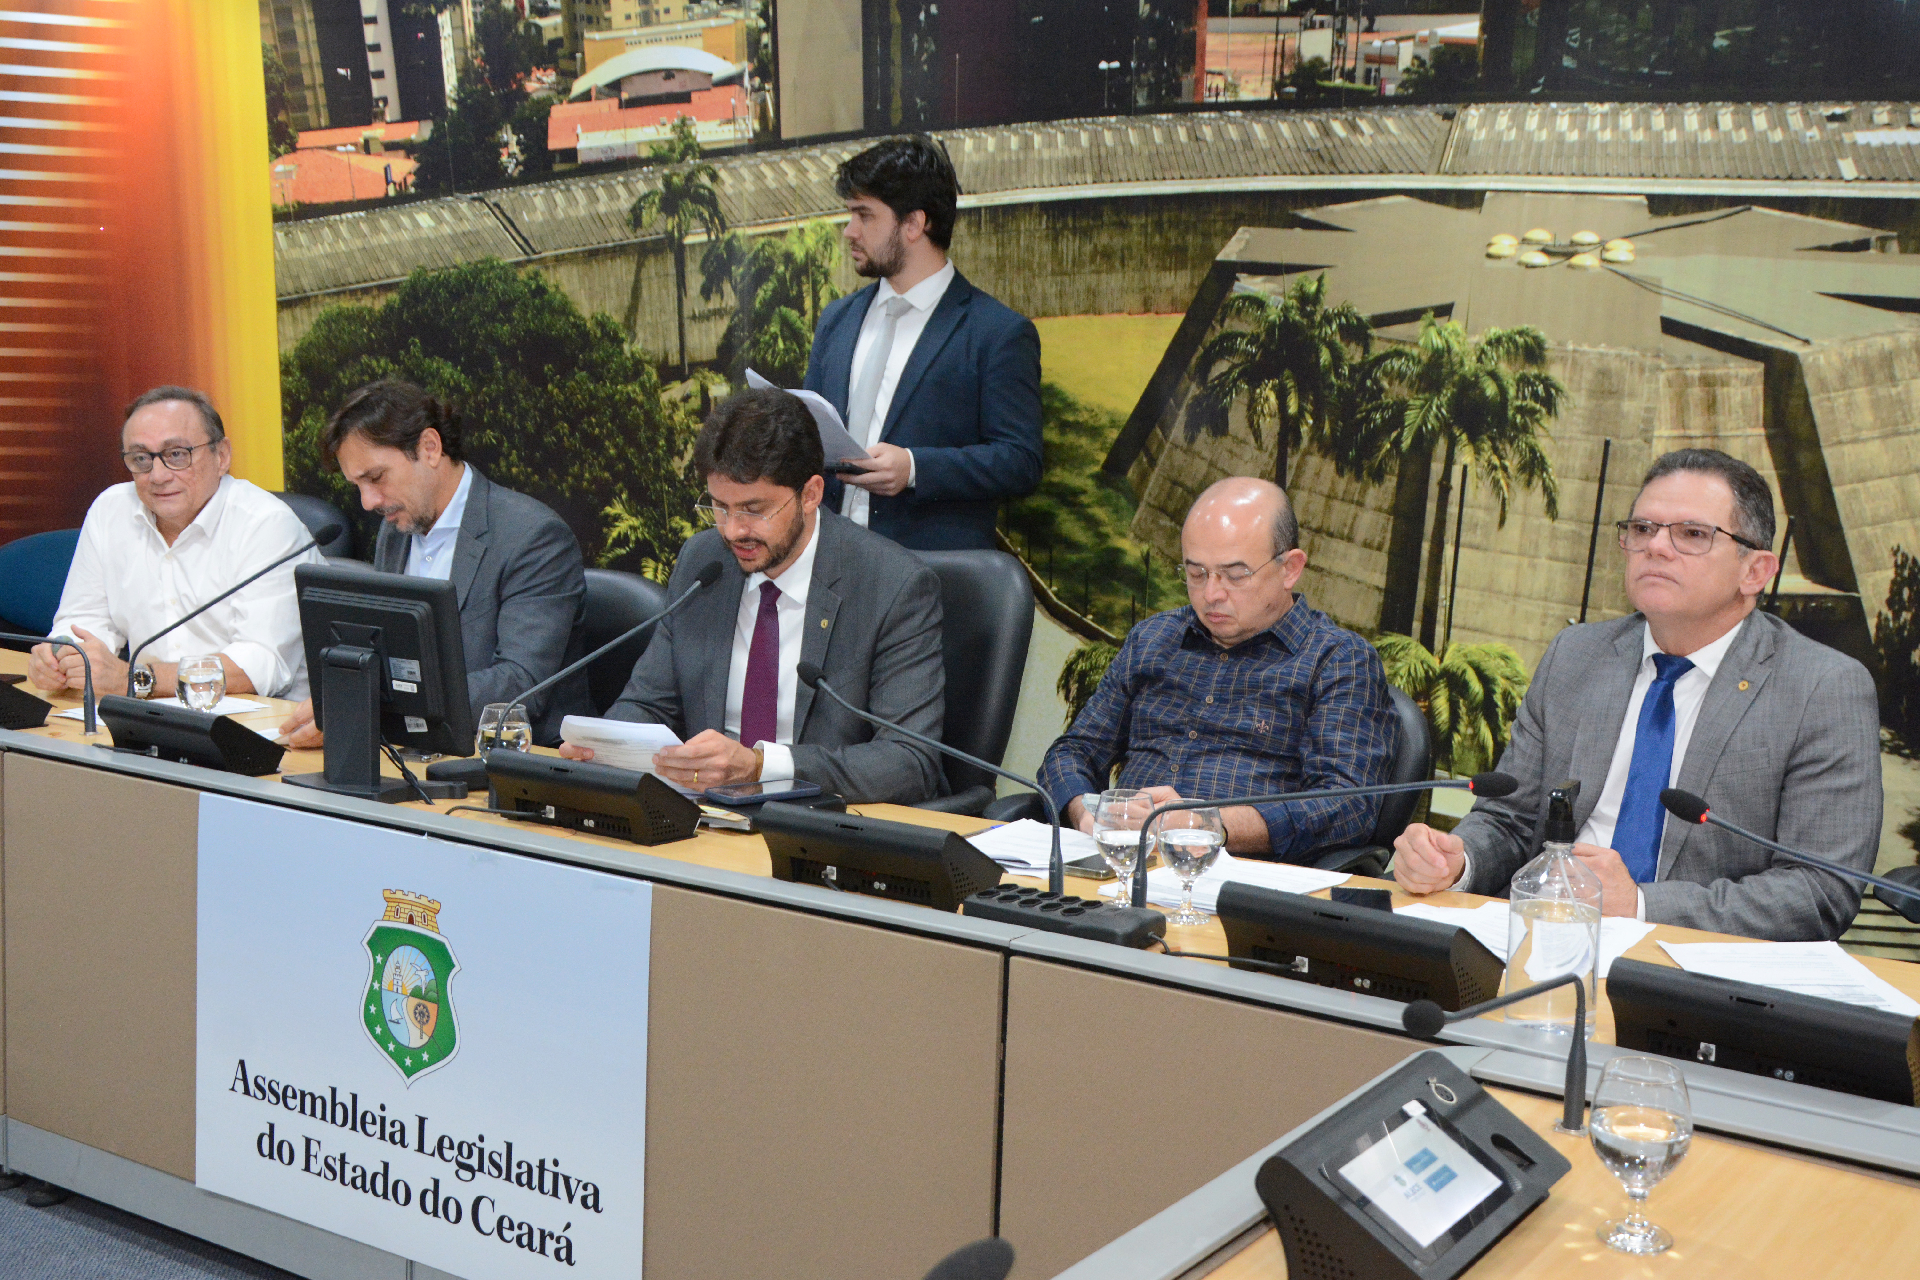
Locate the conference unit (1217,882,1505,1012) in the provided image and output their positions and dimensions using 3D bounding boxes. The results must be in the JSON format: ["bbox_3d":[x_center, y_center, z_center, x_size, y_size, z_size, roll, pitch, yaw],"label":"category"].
[{"bbox_3d":[0.406,0.303,2.103,0.256,0.092,0.140,7,8,37],"label":"conference unit"}]

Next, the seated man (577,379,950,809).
[{"bbox_3d":[-0.323,0.322,3.138,0.580,1.320,0.820,6,11,30],"label":"seated man"}]

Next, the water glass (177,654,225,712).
[{"bbox_3d":[-1.255,0.102,3.453,0.081,0.143,0.081,0,10,0],"label":"water glass"}]

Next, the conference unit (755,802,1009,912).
[{"bbox_3d":[-0.091,0.246,2.429,0.256,0.092,0.140,6,7,32],"label":"conference unit"}]

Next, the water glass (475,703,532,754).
[{"bbox_3d":[-0.671,0.169,3.081,0.081,0.143,0.081,0,10,0],"label":"water glass"}]

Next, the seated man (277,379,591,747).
[{"bbox_3d":[-0.961,0.227,3.561,0.560,1.310,0.700,6,7,32],"label":"seated man"}]

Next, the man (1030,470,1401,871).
[{"bbox_3d":[0.322,0.395,2.915,0.530,1.225,0.700,6,7,32],"label":"man"}]

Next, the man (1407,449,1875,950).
[{"bbox_3d":[0.855,0.431,2.595,0.600,1.300,0.820,9,13,40],"label":"man"}]

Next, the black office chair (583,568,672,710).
[{"bbox_3d":[-0.876,0.390,3.724,0.620,0.980,0.640,7,12,33],"label":"black office chair"}]

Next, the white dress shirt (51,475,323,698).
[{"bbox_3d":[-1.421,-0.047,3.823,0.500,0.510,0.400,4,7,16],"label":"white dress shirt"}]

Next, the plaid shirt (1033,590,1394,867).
[{"bbox_3d":[0.370,0.173,2.962,0.510,0.500,0.410,6,7,32],"label":"plaid shirt"}]

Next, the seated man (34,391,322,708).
[{"bbox_3d":[-1.522,0.226,3.723,0.560,1.300,0.800,4,11,23],"label":"seated man"}]

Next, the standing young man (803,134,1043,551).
[{"bbox_3d":[-0.104,0.006,3.700,0.520,1.790,0.380,6,7,32],"label":"standing young man"}]

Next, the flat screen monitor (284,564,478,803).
[{"bbox_3d":[-0.839,0.049,2.952,0.310,0.308,0.200,6,7,29],"label":"flat screen monitor"}]

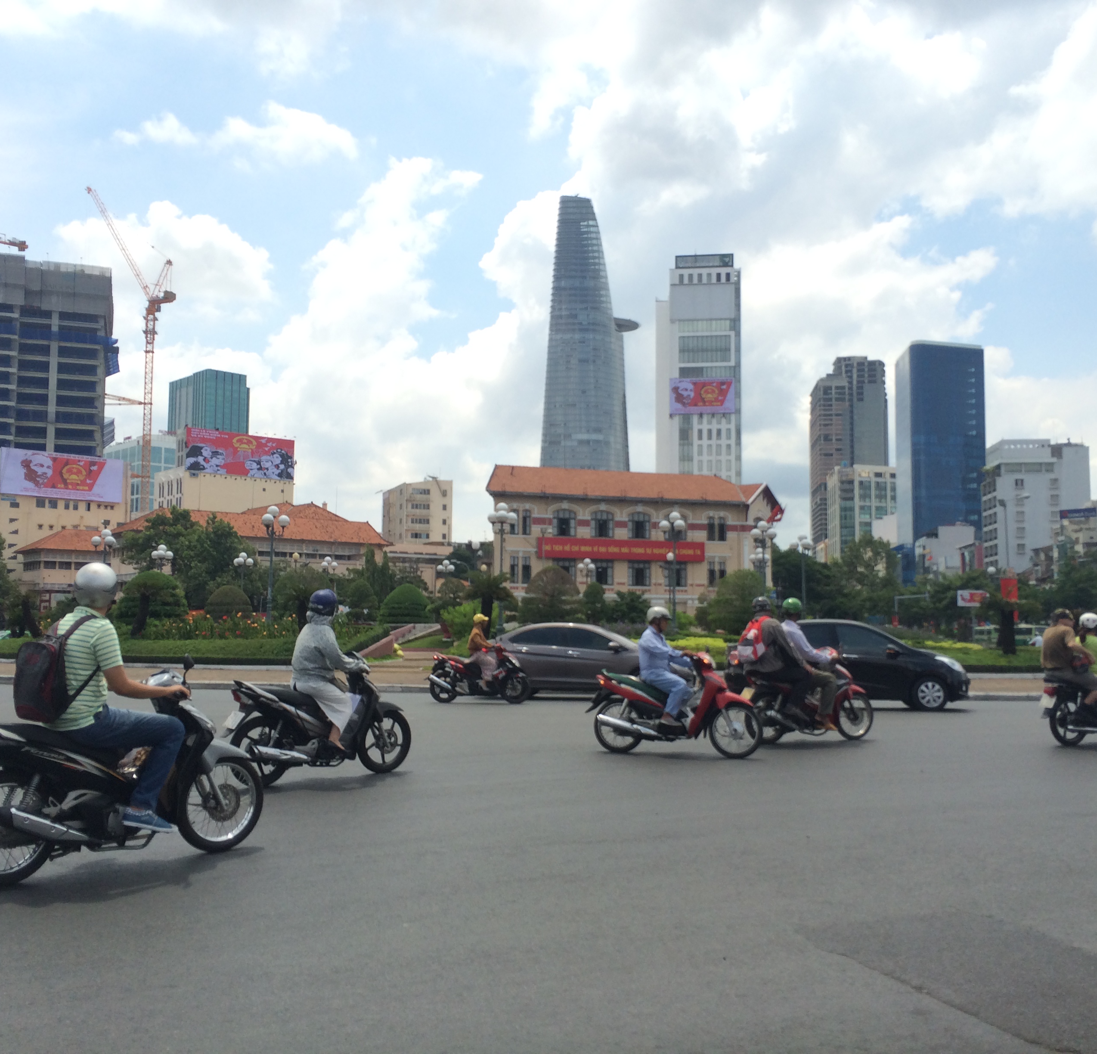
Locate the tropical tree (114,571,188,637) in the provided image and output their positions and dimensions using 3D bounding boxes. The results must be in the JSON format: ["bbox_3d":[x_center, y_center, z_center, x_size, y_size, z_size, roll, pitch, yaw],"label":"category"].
[{"bbox_3d":[-14.013,2.877,43.000,2.300,2.400,2.300,0,-5,0],"label":"tropical tree"}]

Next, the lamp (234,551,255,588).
[{"bbox_3d":[-16.730,3.715,67.000,1.150,4.750,1.150,0,-5,0],"label":"lamp"}]

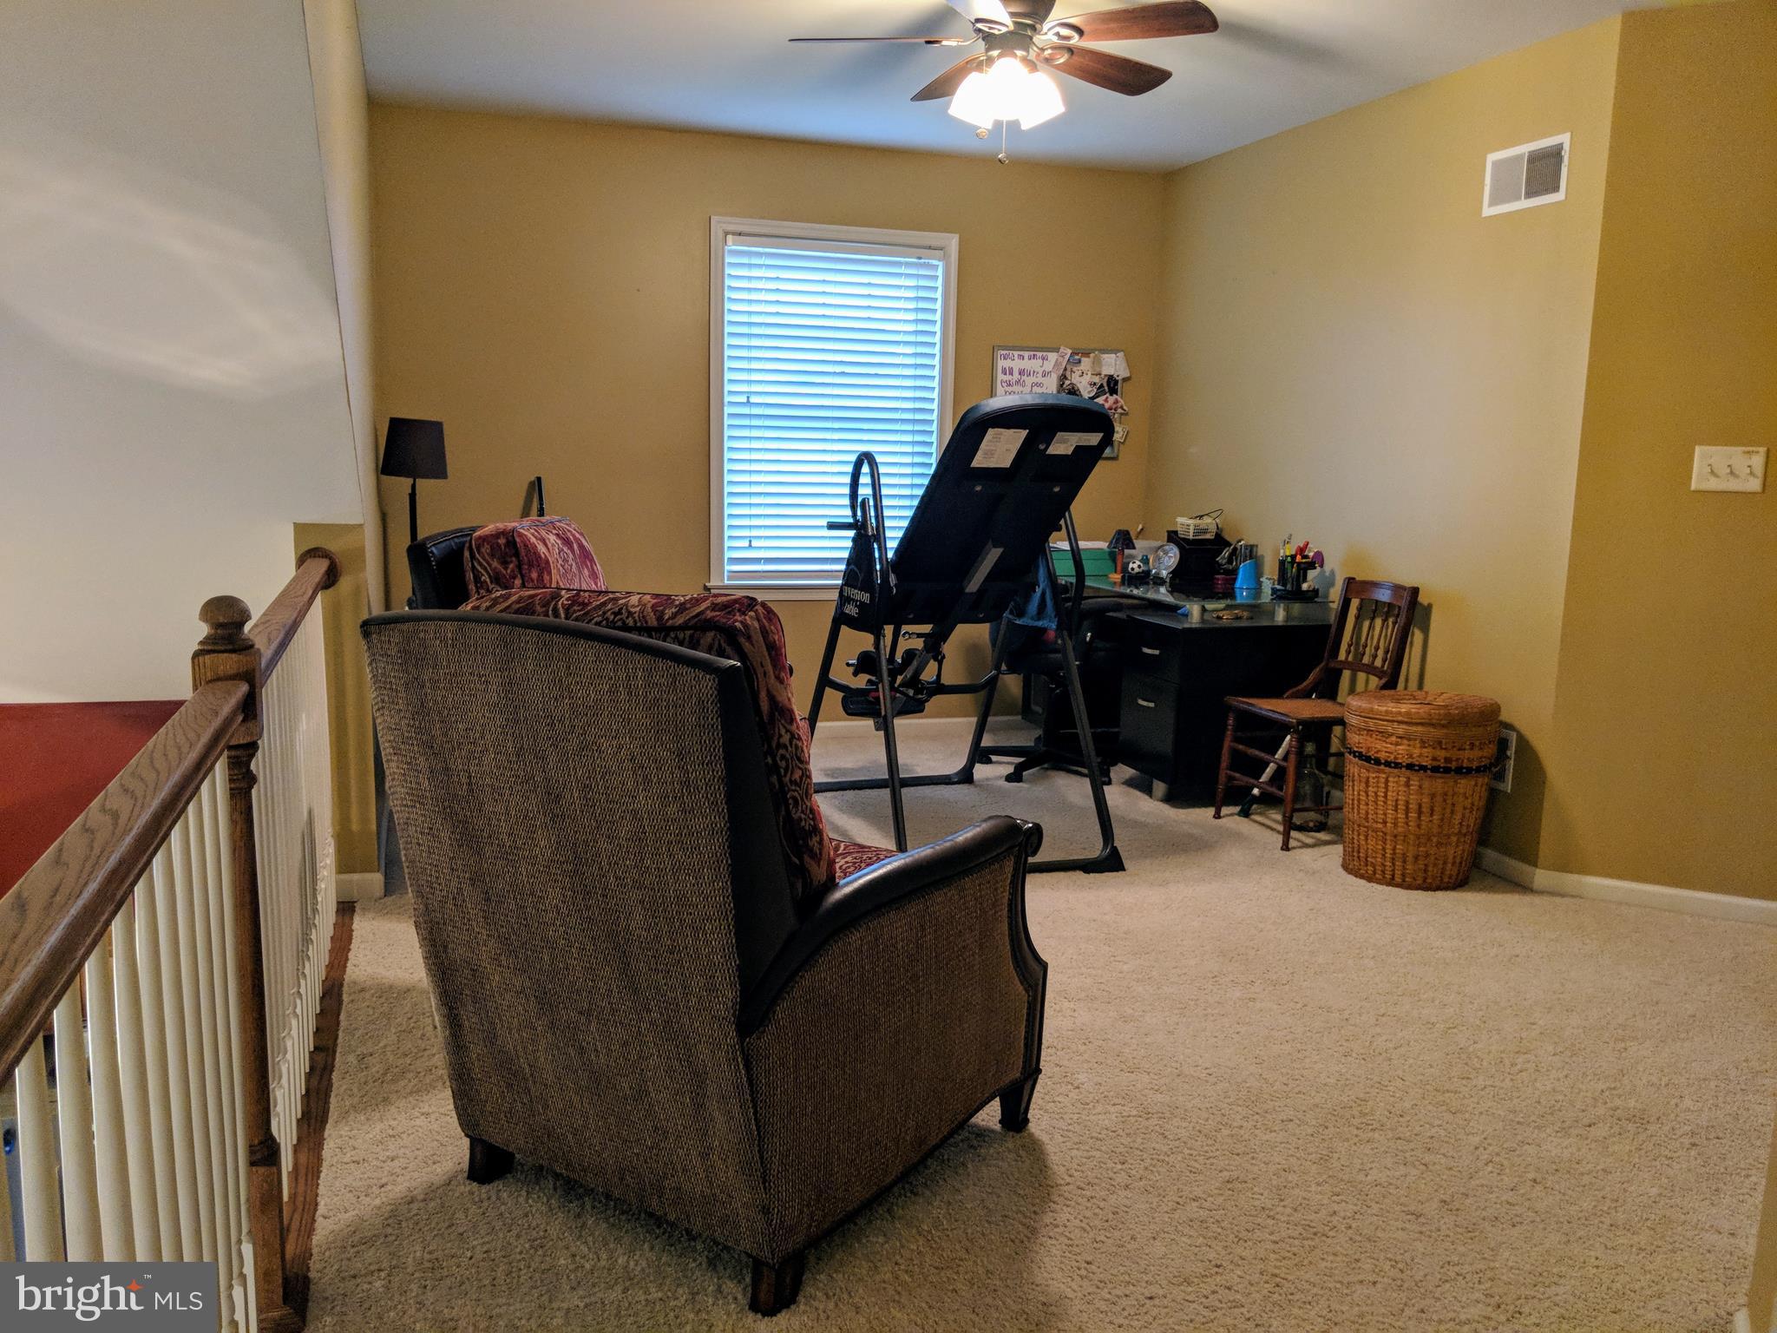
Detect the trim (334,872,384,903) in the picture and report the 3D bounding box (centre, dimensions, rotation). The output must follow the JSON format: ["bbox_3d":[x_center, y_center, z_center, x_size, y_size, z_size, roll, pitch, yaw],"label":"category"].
[{"bbox_3d":[-1.451,0.602,3.794,0.130,0.080,0.016,-2,10,-17],"label":"trim"}]

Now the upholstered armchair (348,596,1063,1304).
[{"bbox_3d":[-0.249,0.373,2.420,0.770,1.040,0.940,8,12,33],"label":"upholstered armchair"}]

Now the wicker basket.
[{"bbox_3d":[1.590,0.367,4.195,0.440,0.530,0.440,-2,10,-17],"label":"wicker basket"}]

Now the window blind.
[{"bbox_3d":[-0.231,-1.050,5.797,0.915,1.380,0.060,-2,10,-17],"label":"window blind"}]

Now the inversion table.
[{"bbox_3d":[0.236,-0.159,4.496,0.710,1.410,1.160,-2,10,-16],"label":"inversion table"}]

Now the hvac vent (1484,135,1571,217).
[{"bbox_3d":[1.862,-1.433,4.053,0.018,0.180,0.330,-2,10,-17],"label":"hvac vent"}]

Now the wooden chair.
[{"bbox_3d":[1.427,0.137,4.624,0.500,0.830,0.410,-2,10,-20],"label":"wooden chair"}]

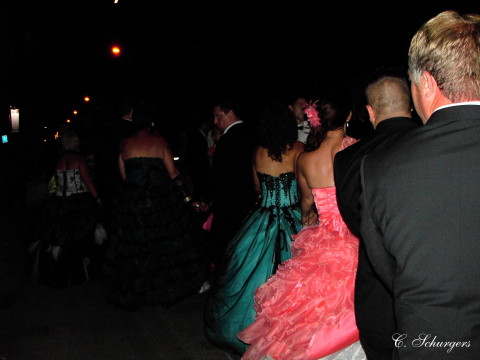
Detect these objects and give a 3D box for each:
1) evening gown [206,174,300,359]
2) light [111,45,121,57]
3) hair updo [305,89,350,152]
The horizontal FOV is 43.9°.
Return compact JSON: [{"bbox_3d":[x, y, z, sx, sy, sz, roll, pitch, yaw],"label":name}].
[{"bbox_3d":[0.240,0.542,4.433,1.000,1.180,1.050,1,4,8],"label":"evening gown"},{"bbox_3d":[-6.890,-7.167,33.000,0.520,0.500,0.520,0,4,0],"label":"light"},{"bbox_3d":[0.514,-0.349,3.500,0.260,0.370,0.260,1,4,8],"label":"hair updo"}]

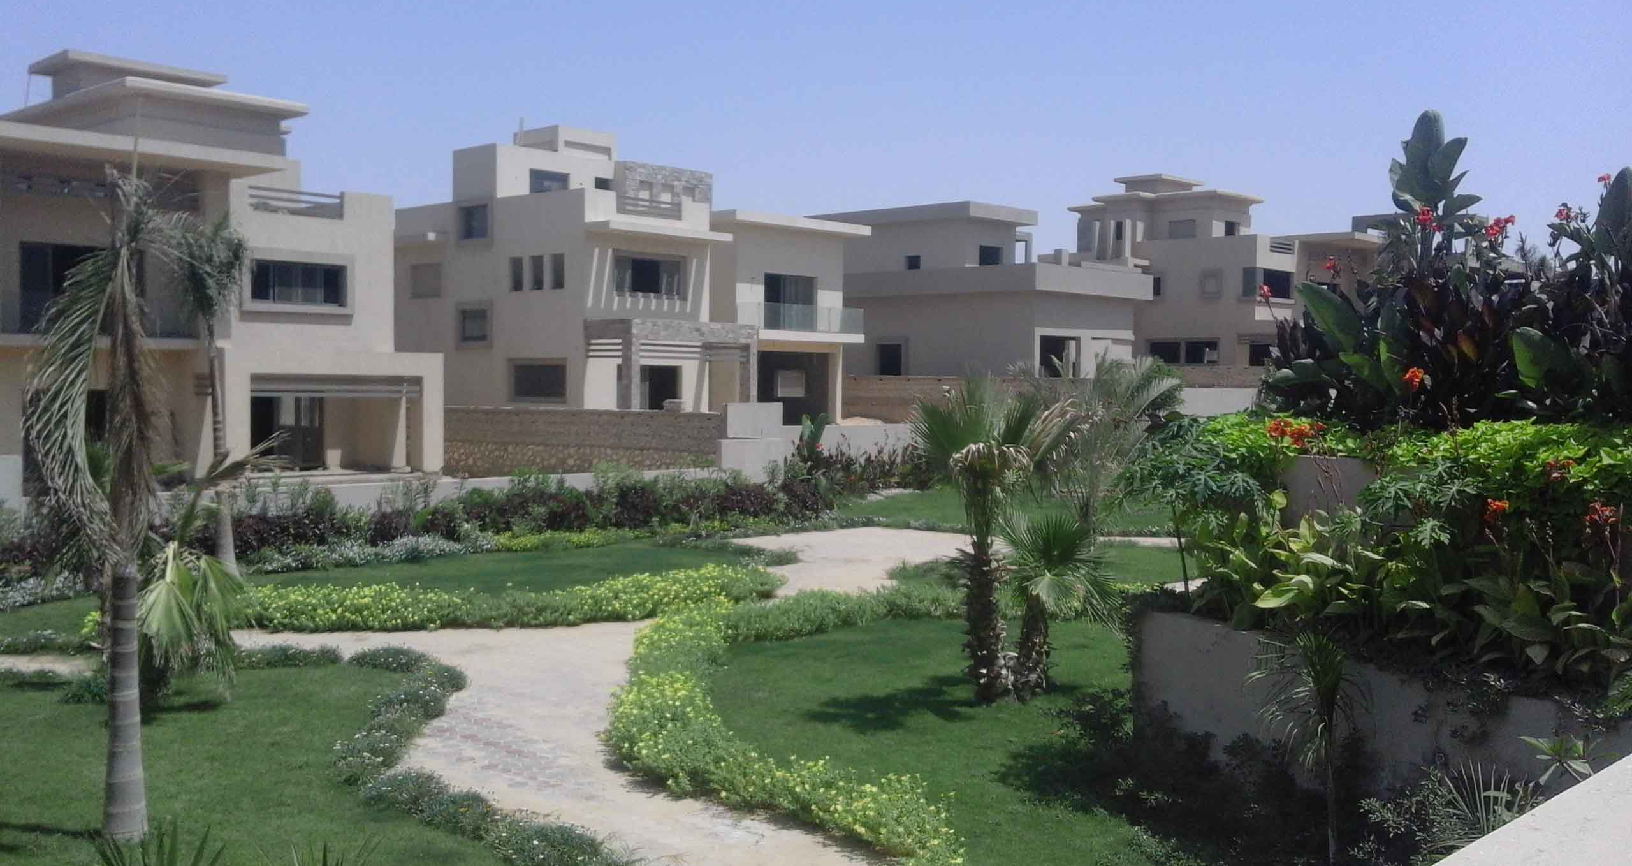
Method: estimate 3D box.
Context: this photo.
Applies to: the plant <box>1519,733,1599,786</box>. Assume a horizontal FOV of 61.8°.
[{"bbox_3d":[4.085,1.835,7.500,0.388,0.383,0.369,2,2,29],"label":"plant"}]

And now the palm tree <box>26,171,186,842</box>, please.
[{"bbox_3d":[-4.774,0.498,9.201,0.961,4.504,0.961,0,2,-27],"label":"palm tree"}]

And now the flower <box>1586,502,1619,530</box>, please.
[{"bbox_3d":[4.791,0.501,8.300,0.175,0.171,0.157,2,2,30],"label":"flower"}]

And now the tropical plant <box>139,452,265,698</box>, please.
[{"bbox_3d":[-5.683,1.373,12.510,1.182,2.410,1.182,0,2,-24],"label":"tropical plant"}]

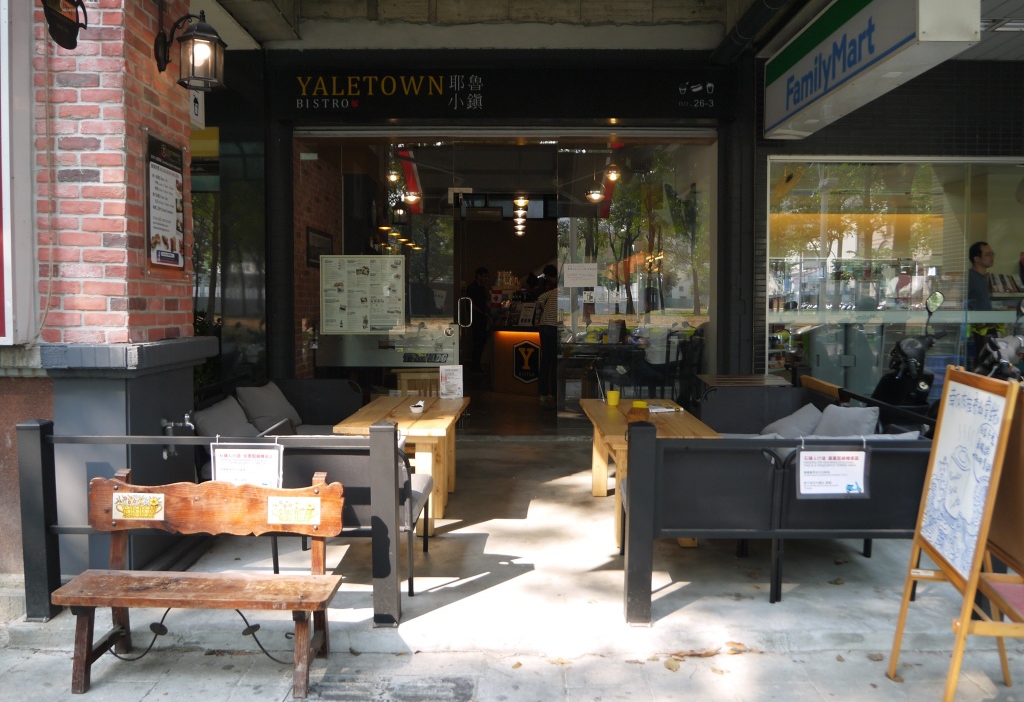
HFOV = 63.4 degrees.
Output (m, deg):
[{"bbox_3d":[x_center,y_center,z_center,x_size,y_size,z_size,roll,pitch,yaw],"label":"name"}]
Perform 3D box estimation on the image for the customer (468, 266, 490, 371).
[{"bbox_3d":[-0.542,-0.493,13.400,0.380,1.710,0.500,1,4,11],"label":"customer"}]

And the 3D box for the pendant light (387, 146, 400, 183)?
[{"bbox_3d":[-1.359,-2.139,9.500,0.165,0.430,0.165,0,4,0],"label":"pendant light"}]

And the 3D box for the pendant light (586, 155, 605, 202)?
[{"bbox_3d":[0.877,-1.812,8.700,0.200,0.480,0.200,0,4,0],"label":"pendant light"}]

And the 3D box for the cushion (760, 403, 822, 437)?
[{"bbox_3d":[2.034,0.568,5.840,0.430,0.140,0.430,-31,41,1],"label":"cushion"}]

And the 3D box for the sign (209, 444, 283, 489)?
[{"bbox_3d":[-1.216,0.544,3.800,0.330,0.240,0.015,0,4,0],"label":"sign"}]

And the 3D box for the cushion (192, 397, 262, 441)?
[{"bbox_3d":[-1.885,0.484,5.450,0.160,0.450,0.480,-35,-5,15],"label":"cushion"}]

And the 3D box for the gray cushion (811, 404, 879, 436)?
[{"bbox_3d":[2.149,0.517,5.387,0.140,0.430,0.430,42,-22,-26],"label":"gray cushion"}]

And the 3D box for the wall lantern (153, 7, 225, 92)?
[{"bbox_3d":[-1.762,-1.662,4.535,0.360,0.450,0.260,0,3,0],"label":"wall lantern"}]

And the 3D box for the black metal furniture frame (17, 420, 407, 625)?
[{"bbox_3d":[-1.453,0.819,4.042,1.820,0.980,0.120,0,3,1],"label":"black metal furniture frame"}]

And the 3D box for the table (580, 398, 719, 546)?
[{"bbox_3d":[0.894,0.780,5.712,0.705,0.695,1.380,0,5,2],"label":"table"}]

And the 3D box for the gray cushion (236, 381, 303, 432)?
[{"bbox_3d":[-1.847,0.436,6.285,0.140,0.440,0.440,-44,-12,18],"label":"gray cushion"}]

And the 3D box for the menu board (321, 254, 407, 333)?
[{"bbox_3d":[-1.358,-0.526,7.483,0.760,0.710,0.020,0,3,0],"label":"menu board"}]

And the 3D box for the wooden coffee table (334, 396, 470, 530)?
[{"bbox_3d":[-0.719,0.766,5.843,0.708,0.689,1.478,0,4,2],"label":"wooden coffee table"}]

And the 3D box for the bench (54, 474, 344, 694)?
[{"bbox_3d":[-1.382,1.010,3.732,1.190,0.870,0.500,0,3,0],"label":"bench"}]

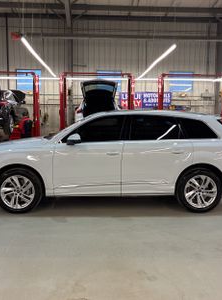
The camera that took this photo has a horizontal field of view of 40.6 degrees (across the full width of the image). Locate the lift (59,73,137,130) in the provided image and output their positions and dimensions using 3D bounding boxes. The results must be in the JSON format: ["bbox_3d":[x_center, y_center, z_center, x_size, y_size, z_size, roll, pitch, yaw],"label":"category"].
[{"bbox_3d":[-0.630,-1.596,13.762,3.430,3.680,0.750,0,5,-4],"label":"lift"}]

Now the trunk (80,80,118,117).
[{"bbox_3d":[-0.480,-1.948,11.470,1.440,1.380,0.880,0,5,-4],"label":"trunk"}]

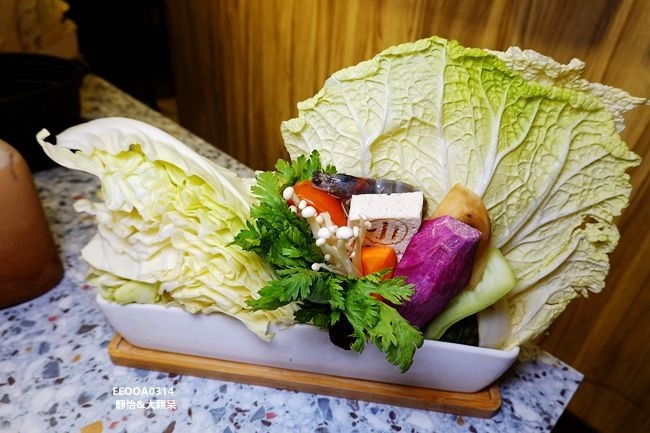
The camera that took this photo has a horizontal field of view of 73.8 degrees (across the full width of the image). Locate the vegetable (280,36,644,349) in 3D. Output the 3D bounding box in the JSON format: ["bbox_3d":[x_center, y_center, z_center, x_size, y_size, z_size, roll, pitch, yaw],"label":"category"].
[{"bbox_3d":[0.084,-0.023,0.317,0.243,0.204,0.070,17,21,17],"label":"vegetable"}]

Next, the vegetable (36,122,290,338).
[{"bbox_3d":[-0.107,0.008,0.314,0.187,0.127,0.099,7,34,3],"label":"vegetable"}]

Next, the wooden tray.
[{"bbox_3d":[-0.012,0.091,0.352,0.282,0.012,0.106,7,34,3],"label":"wooden tray"}]

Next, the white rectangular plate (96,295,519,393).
[{"bbox_3d":[-0.012,0.066,0.338,0.278,0.055,0.103,7,34,3],"label":"white rectangular plate"}]

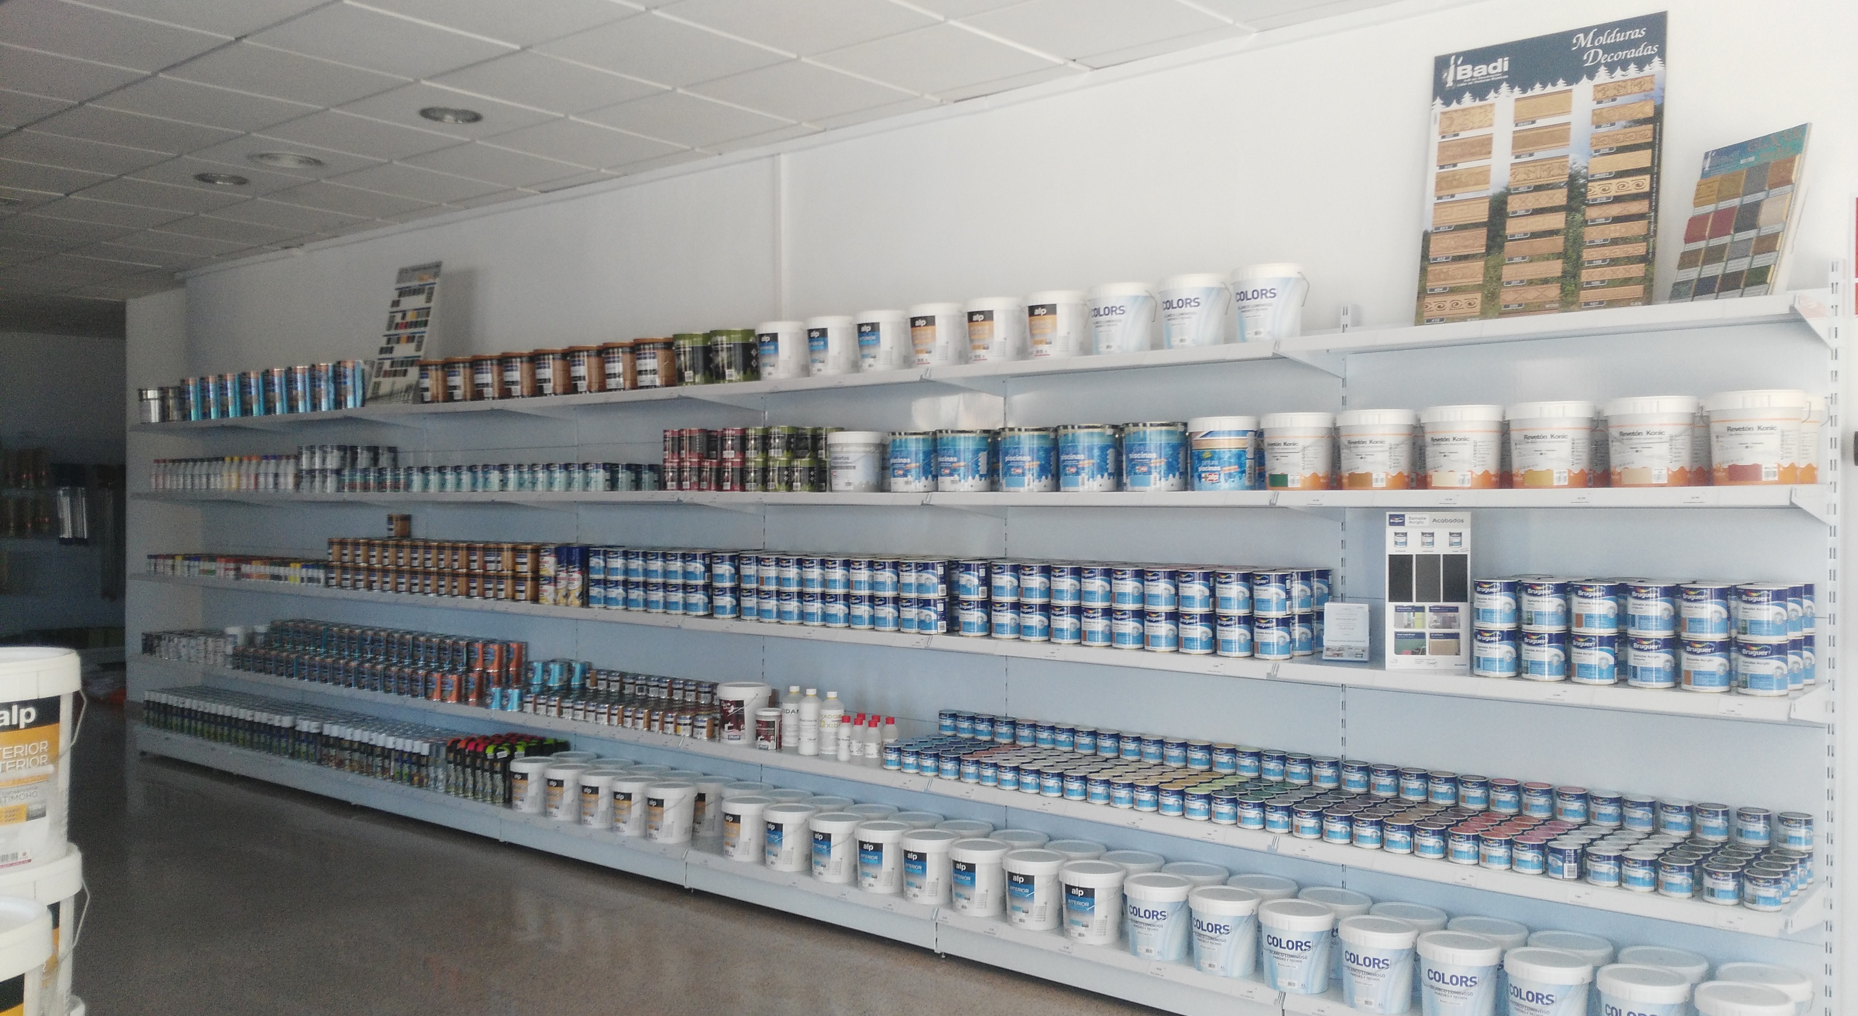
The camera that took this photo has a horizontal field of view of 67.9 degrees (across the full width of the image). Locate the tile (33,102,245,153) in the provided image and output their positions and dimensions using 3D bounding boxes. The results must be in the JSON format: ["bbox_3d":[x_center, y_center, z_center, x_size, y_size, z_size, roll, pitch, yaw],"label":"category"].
[{"bbox_3d":[-3.056,-1.458,5.310,0.595,0.018,0.595,1,1,38],"label":"tile"}]

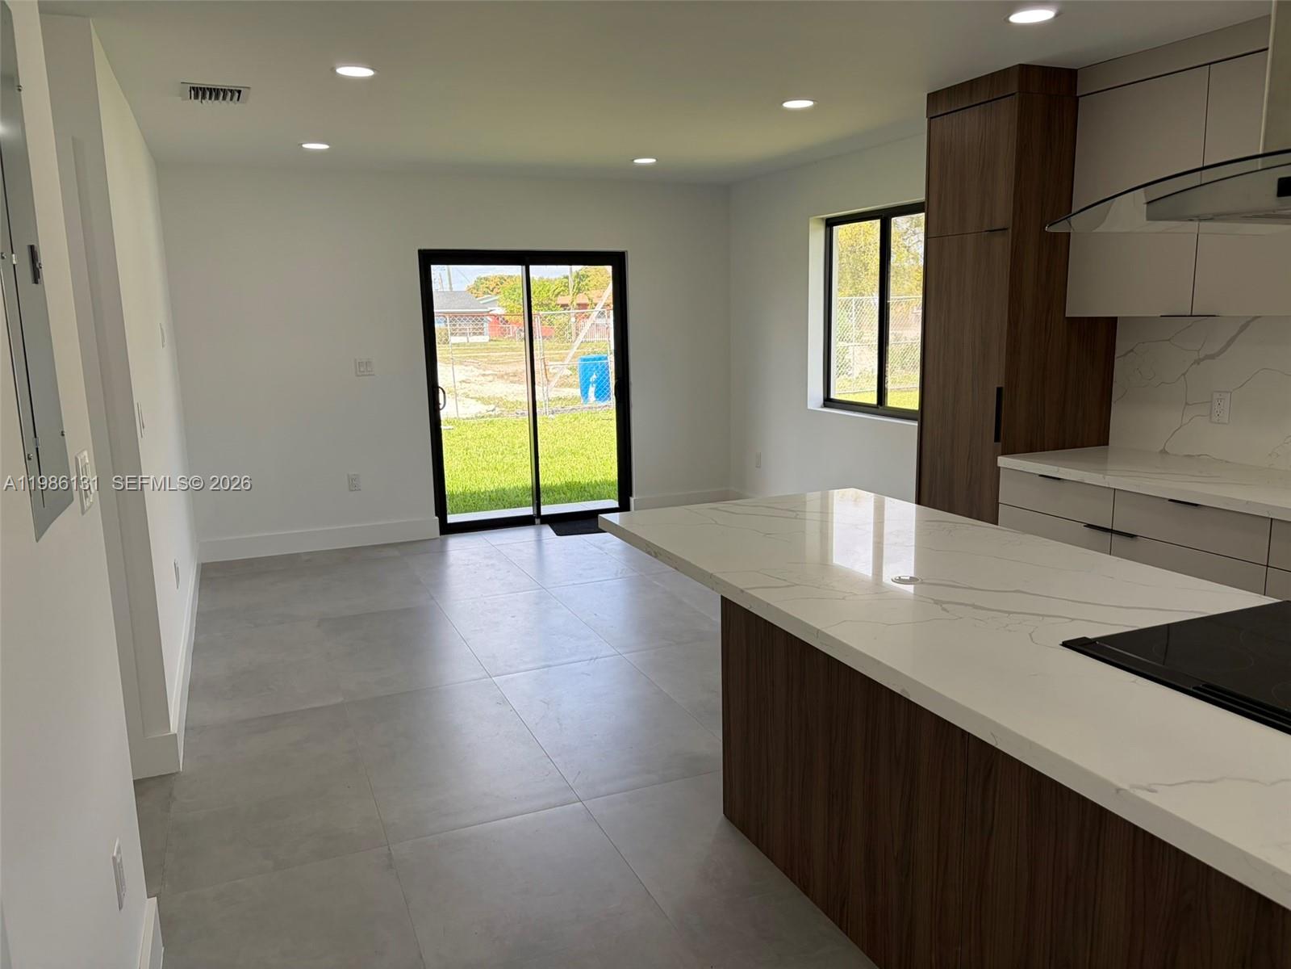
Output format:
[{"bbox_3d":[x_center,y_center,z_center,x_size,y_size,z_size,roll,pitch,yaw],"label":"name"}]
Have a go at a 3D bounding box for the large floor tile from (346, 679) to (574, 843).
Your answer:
[{"bbox_3d":[-0.723,0.969,3.583,0.614,0.012,1.204,-5,11,-22],"label":"large floor tile"}]

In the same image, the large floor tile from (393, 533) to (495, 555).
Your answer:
[{"bbox_3d":[-1.399,0.410,6.657,0.604,0.010,0.410,-6,11,-22],"label":"large floor tile"}]

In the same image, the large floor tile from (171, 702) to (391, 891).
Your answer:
[{"bbox_3d":[-1.274,1.015,3.318,0.604,0.010,1.187,-6,11,-22],"label":"large floor tile"}]

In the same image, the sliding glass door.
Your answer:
[{"bbox_3d":[-0.844,-0.684,7.125,1.525,2.005,0.100,-5,11,-22],"label":"sliding glass door"}]

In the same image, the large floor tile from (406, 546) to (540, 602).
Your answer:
[{"bbox_3d":[-1.087,0.535,5.934,0.604,0.010,1.187,-6,11,-22],"label":"large floor tile"}]

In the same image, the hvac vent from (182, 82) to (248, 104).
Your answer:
[{"bbox_3d":[-1.784,-1.615,4.028,0.262,0.020,0.345,-5,11,-22],"label":"hvac vent"}]

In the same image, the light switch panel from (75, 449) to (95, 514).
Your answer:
[{"bbox_3d":[-1.182,-0.007,2.047,0.009,0.117,0.122,-5,11,-22],"label":"light switch panel"}]

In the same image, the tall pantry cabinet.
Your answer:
[{"bbox_3d":[1.674,-0.499,4.415,0.625,2.487,0.570,-5,11,-22],"label":"tall pantry cabinet"}]

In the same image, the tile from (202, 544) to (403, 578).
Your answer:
[{"bbox_3d":[-2.250,0.503,6.380,1.229,0.012,0.393,-5,11,-22],"label":"tile"}]

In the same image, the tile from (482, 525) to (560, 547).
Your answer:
[{"bbox_3d":[-0.848,0.364,6.992,0.614,0.012,0.461,-5,11,-22],"label":"tile"}]

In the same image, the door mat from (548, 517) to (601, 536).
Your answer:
[{"bbox_3d":[-0.348,0.299,7.089,0.700,0.010,0.420,-4,11,-17],"label":"door mat"}]

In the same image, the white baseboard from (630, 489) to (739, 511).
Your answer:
[{"bbox_3d":[0.285,0.145,7.629,0.855,0.150,0.016,-5,11,-22],"label":"white baseboard"}]

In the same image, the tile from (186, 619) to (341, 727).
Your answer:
[{"bbox_3d":[-1.756,0.837,4.444,0.614,0.012,1.204,-5,11,-22],"label":"tile"}]

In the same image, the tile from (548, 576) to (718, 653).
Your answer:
[{"bbox_3d":[-0.058,0.677,5.142,0.614,0.012,1.204,-5,11,-22],"label":"tile"}]

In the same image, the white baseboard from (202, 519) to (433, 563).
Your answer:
[{"bbox_3d":[-2.170,0.368,6.554,1.532,0.141,0.018,-6,11,-22],"label":"white baseboard"}]

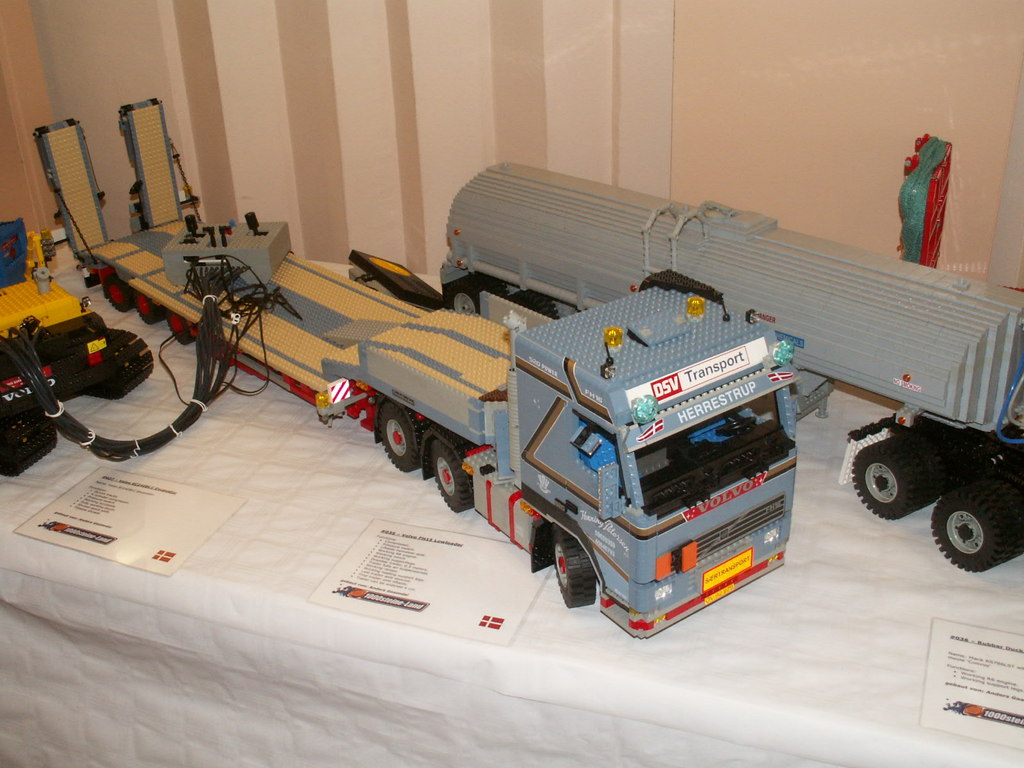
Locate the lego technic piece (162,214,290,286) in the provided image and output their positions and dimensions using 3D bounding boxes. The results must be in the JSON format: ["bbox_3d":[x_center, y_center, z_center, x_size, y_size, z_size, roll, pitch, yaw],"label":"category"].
[{"bbox_3d":[-0.426,-0.214,1.638,0.160,0.093,0.108,0,29,5],"label":"lego technic piece"}]

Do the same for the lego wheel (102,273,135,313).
[{"bbox_3d":[-0.617,-0.147,1.739,0.061,0.061,0.026,17,34,32],"label":"lego wheel"}]

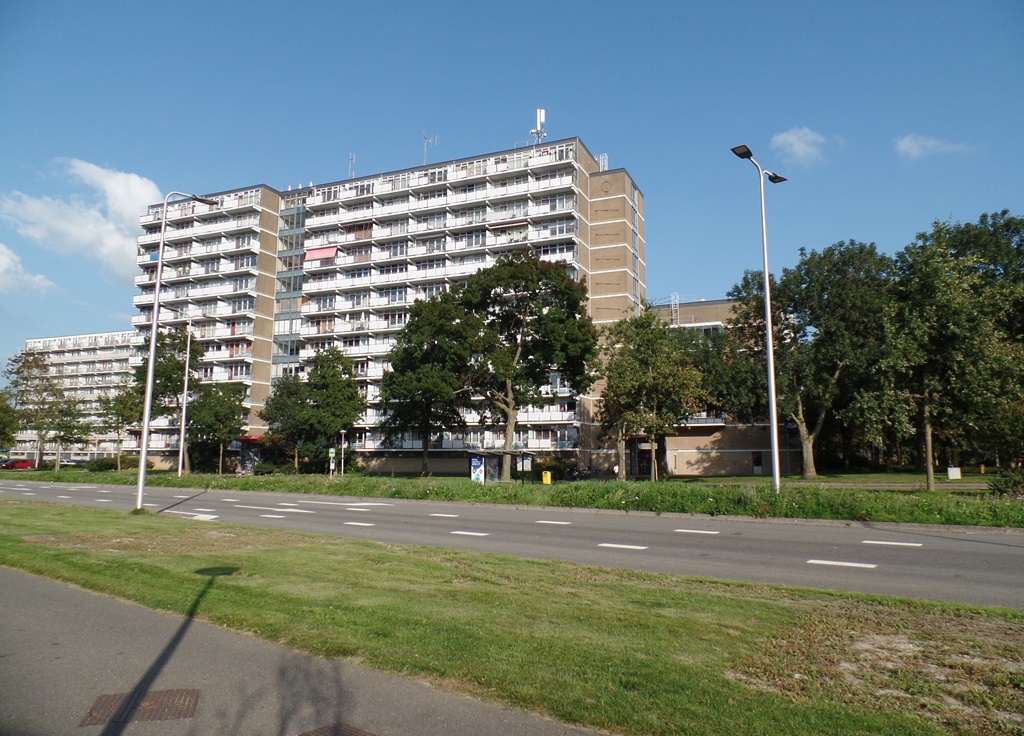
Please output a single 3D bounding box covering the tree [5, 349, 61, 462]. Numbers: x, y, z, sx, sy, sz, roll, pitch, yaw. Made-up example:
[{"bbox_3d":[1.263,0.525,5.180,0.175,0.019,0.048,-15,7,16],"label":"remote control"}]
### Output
[{"bbox_3d":[-60.352,5.203,86.052,6.900,15.000,6.900,4,-8,-25],"label":"tree"}]

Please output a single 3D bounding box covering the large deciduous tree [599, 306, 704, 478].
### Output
[{"bbox_3d":[8.387,1.569,40.325,6.080,10.660,5.780,-1,-8,12],"label":"large deciduous tree"}]

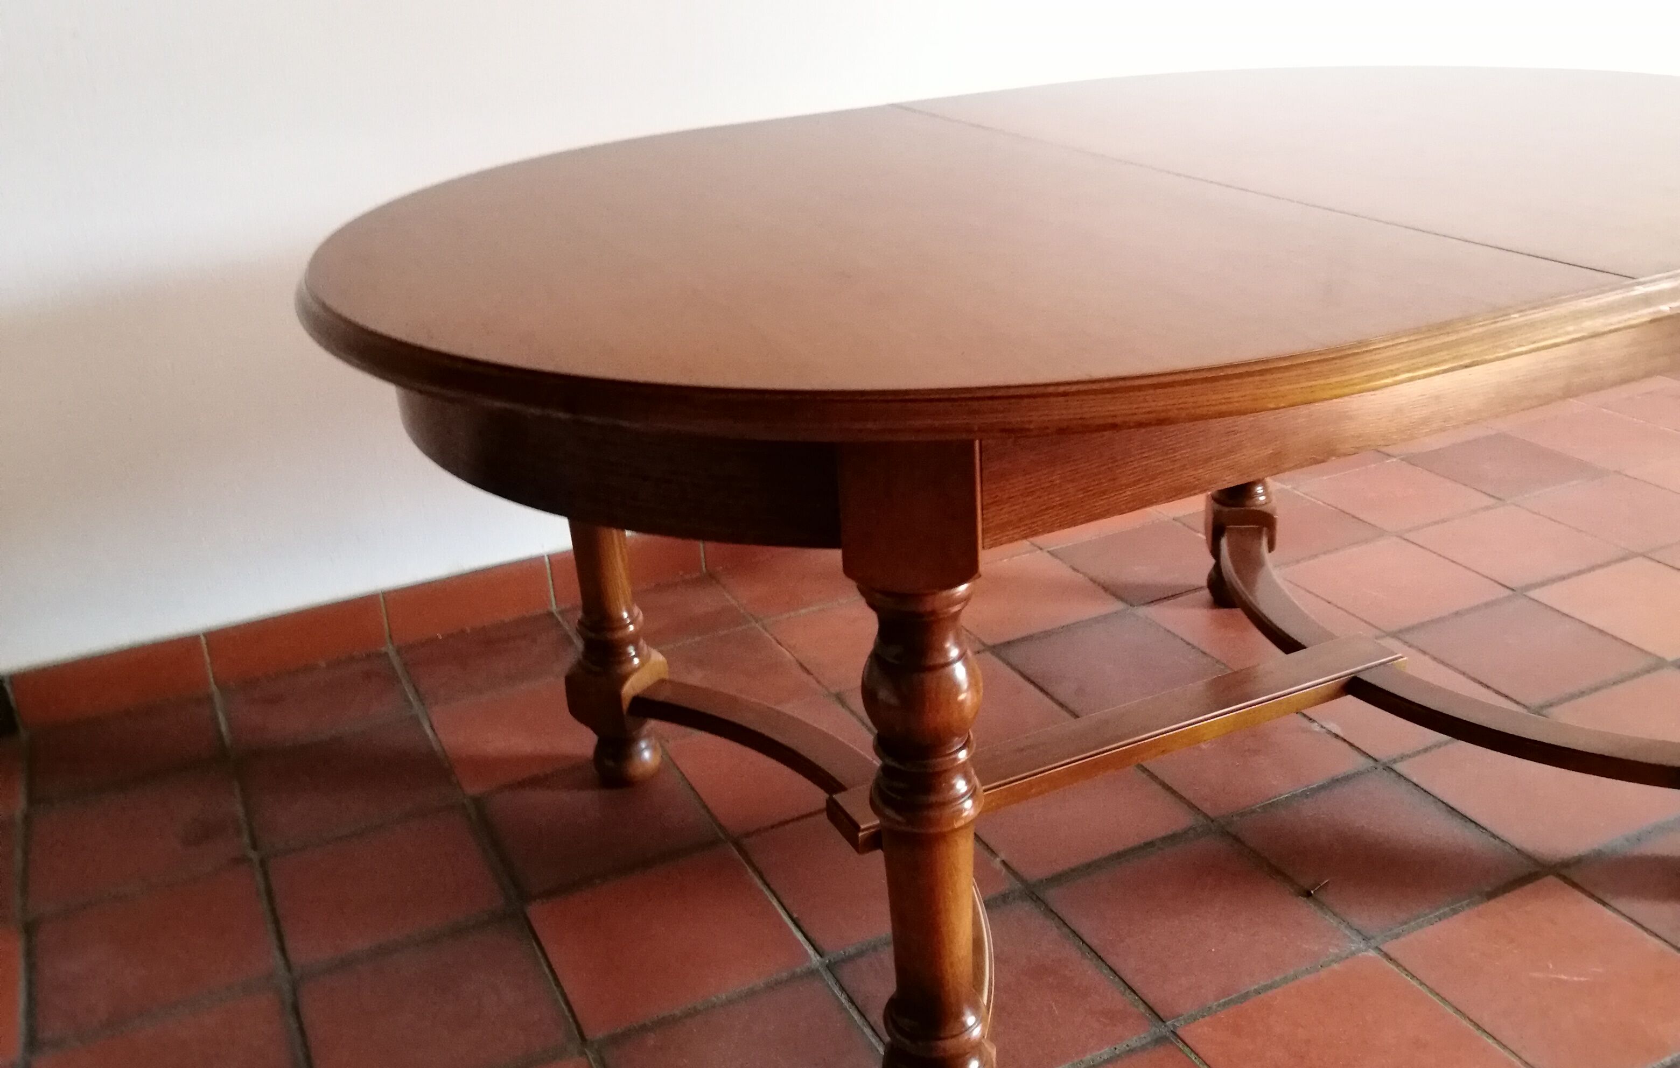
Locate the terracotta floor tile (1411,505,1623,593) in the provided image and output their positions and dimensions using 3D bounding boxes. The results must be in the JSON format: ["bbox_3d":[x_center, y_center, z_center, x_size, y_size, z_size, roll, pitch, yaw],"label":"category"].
[{"bbox_3d":[1.071,0.027,2.468,0.238,0.015,0.238,-13,25,-22],"label":"terracotta floor tile"}]

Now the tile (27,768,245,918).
[{"bbox_3d":[-0.865,0.374,1.905,0.235,0.015,0.235,-13,25,-22],"label":"tile"}]

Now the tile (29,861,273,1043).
[{"bbox_3d":[-0.748,0.460,1.698,0.238,0.015,0.219,-13,25,-22],"label":"tile"}]

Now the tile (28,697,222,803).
[{"bbox_3d":[-0.968,0.293,2.115,0.243,0.015,0.201,-13,25,-22],"label":"tile"}]

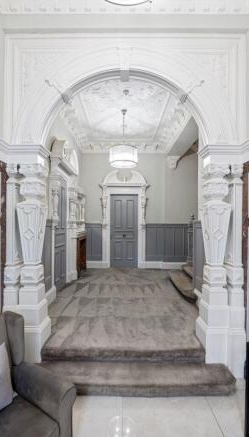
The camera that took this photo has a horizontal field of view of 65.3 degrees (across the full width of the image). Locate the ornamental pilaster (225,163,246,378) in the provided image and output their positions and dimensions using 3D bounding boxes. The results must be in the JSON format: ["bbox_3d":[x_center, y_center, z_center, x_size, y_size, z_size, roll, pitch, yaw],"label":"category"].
[{"bbox_3d":[1.159,0.510,2.081,0.191,2.194,0.216,0,-1,0],"label":"ornamental pilaster"}]

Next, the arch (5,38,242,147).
[{"bbox_3d":[-0.010,-1.329,2.173,2.431,1.092,0.247,0,-1,0],"label":"arch"}]

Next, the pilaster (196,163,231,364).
[{"bbox_3d":[0.998,0.472,2.175,0.270,2.130,0.270,0,0,0],"label":"pilaster"}]

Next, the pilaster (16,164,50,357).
[{"bbox_3d":[-1.005,0.472,2.175,0.270,2.130,0.270,0,0,0],"label":"pilaster"}]

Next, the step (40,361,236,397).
[{"bbox_3d":[0.000,1.621,1.955,2.100,0.168,0.280,0,0,0],"label":"step"}]

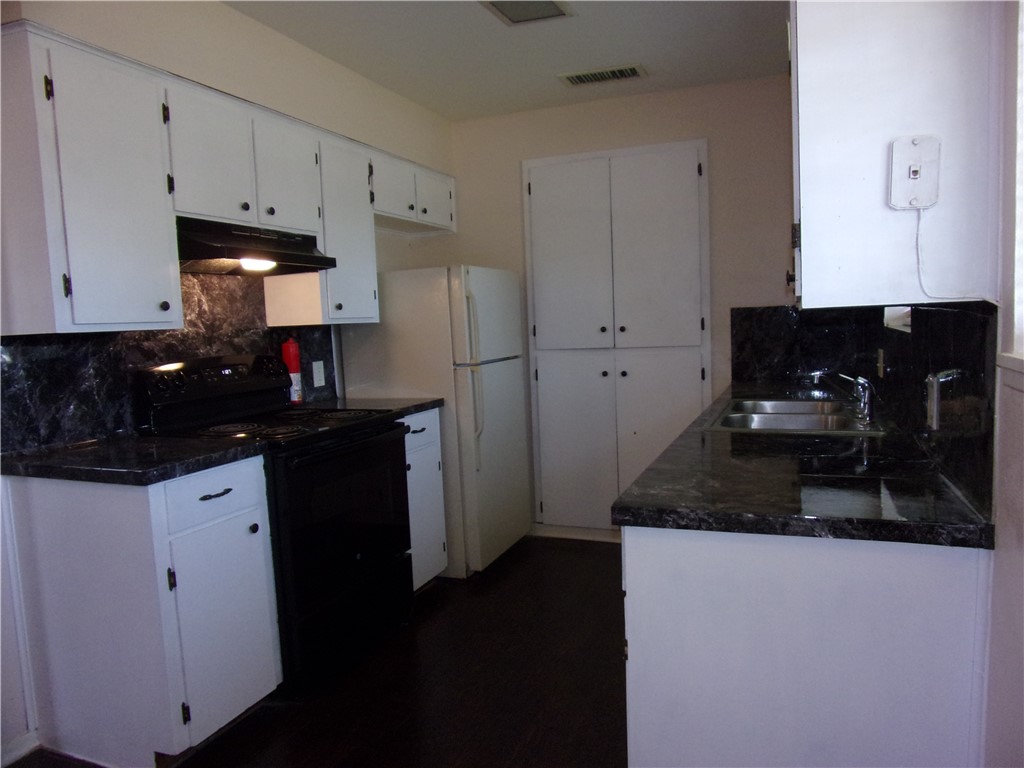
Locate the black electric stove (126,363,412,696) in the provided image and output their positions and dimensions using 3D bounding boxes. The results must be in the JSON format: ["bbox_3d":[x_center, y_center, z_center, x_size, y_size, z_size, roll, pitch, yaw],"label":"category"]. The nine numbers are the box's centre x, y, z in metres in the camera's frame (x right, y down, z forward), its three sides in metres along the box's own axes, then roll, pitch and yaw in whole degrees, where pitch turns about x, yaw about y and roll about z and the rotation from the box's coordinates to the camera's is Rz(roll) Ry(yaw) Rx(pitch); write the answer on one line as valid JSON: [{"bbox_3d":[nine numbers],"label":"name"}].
[{"bbox_3d":[-0.901,0.498,2.869,0.682,1.186,0.760,0,6,23],"label":"black electric stove"}]

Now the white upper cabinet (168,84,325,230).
[{"bbox_3d":[-1.145,-0.840,2.800,0.315,0.466,0.751,0,6,23],"label":"white upper cabinet"}]

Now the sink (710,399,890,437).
[{"bbox_3d":[0.995,0.194,2.504,0.513,0.181,0.833,0,6,23],"label":"sink"}]

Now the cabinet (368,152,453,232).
[{"bbox_3d":[-0.656,-1.041,3.961,0.315,0.312,0.881,0,6,23],"label":"cabinet"}]

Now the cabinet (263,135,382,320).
[{"bbox_3d":[-0.903,-0.709,3.371,0.315,0.848,0.457,0,6,23],"label":"cabinet"}]

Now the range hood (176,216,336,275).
[{"bbox_3d":[-1.088,-0.536,2.810,0.411,0.147,0.745,0,6,23],"label":"range hood"}]

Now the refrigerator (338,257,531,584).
[{"bbox_3d":[-0.376,0.178,3.986,0.726,1.581,0.692,0,6,23],"label":"refrigerator"}]

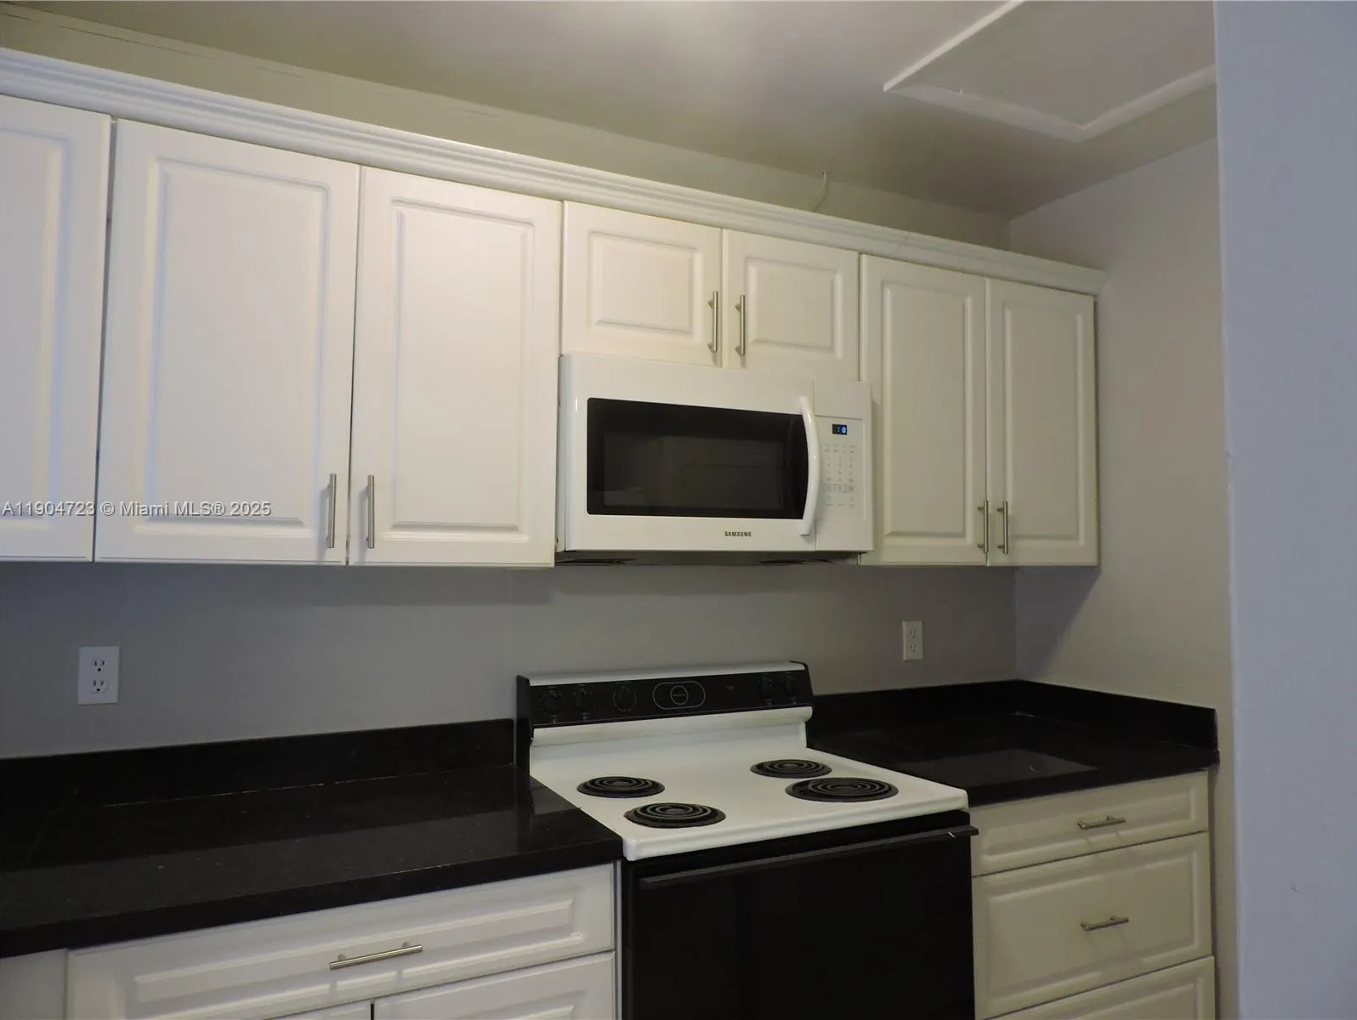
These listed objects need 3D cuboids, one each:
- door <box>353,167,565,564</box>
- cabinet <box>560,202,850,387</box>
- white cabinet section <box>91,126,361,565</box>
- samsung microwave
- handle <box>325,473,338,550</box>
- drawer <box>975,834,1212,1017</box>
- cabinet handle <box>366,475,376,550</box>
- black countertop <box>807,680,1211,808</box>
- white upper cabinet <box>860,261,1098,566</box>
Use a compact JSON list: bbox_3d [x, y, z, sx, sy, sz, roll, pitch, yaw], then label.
[{"bbox_3d":[-0.428,-0.269,1.854,0.394,0.752,0.022,2,-3,-26],"label":"door"},{"bbox_3d":[0.025,-0.463,2.258,0.760,0.323,0.325,2,-3,-26],"label":"cabinet"},{"bbox_3d":[-0.784,-0.279,1.676,0.395,0.752,0.022,2,-3,-26],"label":"white cabinet section"},{"bbox_3d":[0.041,-0.094,2.204,0.760,0.415,0.406,2,-3,-26],"label":"samsung microwave"},{"bbox_3d":[-0.629,0.003,1.709,0.012,0.134,0.035,2,-3,-26],"label":"handle"},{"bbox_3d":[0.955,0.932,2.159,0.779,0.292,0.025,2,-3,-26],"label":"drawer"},{"bbox_3d":[-0.570,0.004,1.738,0.012,0.135,0.035,2,-3,-26],"label":"cabinet handle"},{"bbox_3d":[0.825,0.575,2.435,0.817,0.143,0.637,2,-3,-26],"label":"black countertop"},{"bbox_3d":[0.732,-0.226,2.600,0.817,0.755,0.325,2,-3,-26],"label":"white upper cabinet"}]

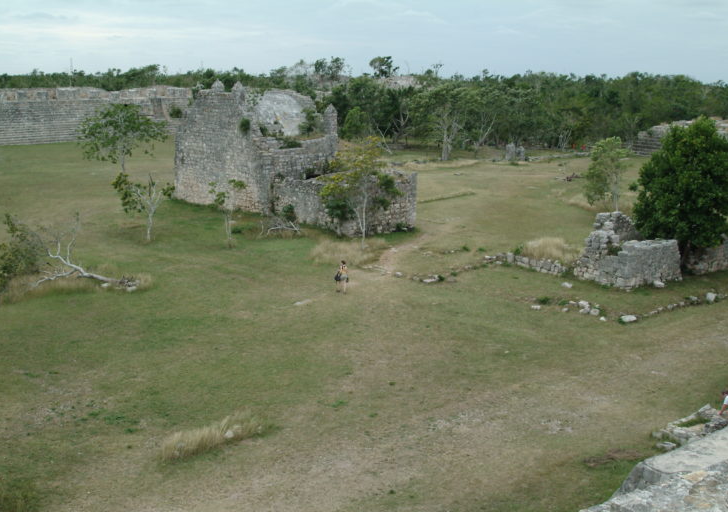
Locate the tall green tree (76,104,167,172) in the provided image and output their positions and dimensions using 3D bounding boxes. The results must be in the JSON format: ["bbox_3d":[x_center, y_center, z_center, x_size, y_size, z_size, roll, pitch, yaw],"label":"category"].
[{"bbox_3d":[-23.961,-11.340,76.514,8.610,7.670,8.610,-4,14,-17],"label":"tall green tree"}]

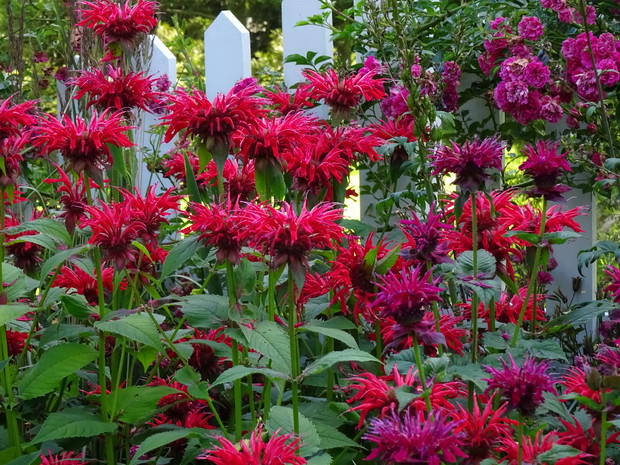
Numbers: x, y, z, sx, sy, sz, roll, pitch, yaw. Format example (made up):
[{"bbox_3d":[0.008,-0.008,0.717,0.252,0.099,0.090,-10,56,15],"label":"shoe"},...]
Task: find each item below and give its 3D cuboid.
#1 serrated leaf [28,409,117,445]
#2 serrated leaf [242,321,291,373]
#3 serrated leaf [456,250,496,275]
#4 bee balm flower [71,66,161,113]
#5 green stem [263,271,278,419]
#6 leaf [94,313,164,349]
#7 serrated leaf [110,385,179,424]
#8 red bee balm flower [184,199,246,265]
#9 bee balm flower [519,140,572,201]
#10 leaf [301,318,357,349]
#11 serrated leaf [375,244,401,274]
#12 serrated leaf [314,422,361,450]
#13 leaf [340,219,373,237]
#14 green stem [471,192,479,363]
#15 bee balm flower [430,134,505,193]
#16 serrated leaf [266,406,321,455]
[{"bbox_3d":[-0.212,0.173,1.970,0.081,0.016,0.036,-20,28,-12],"label":"serrated leaf"},{"bbox_3d":[-0.041,0.107,2.050,0.040,0.070,0.014,-25,-24,-39],"label":"serrated leaf"},{"bbox_3d":[0.174,0.031,2.300,0.042,0.040,0.012,0,-37,0],"label":"serrated leaf"},{"bbox_3d":[-0.194,-0.139,2.200,0.090,0.054,0.090,-1,3,0],"label":"bee balm flower"},{"bbox_3d":[-0.042,0.109,2.150,0.006,0.144,0.006,3,3,0],"label":"green stem"},{"bbox_3d":[-0.166,0.091,2.030,0.065,0.035,0.040,-1,3,0],"label":"leaf"},{"bbox_3d":[-0.159,0.168,2.150,0.072,0.014,0.038,-19,49,-5],"label":"serrated leaf"},{"bbox_3d":[-0.085,0.000,2.070,0.070,0.060,0.070,0,5,0],"label":"red bee balm flower"},{"bbox_3d":[0.246,-0.065,2.300,0.056,0.062,0.056,0,3,0],"label":"bee balm flower"},{"bbox_3d":[0.018,0.093,2.020,0.060,0.016,0.027,26,22,18],"label":"leaf"},{"bbox_3d":[0.077,0.026,2.150,0.020,0.039,0.012,44,-1,45],"label":"serrated leaf"},{"bbox_3d":[0.024,0.190,2.050,0.057,0.013,0.035,30,39,15],"label":"serrated leaf"},{"bbox_3d":[0.054,-0.004,2.550,0.046,0.025,0.040,-1,3,0],"label":"leaf"},{"bbox_3d":[0.164,0.045,2.200,0.005,0.170,0.005,1,3,0],"label":"green stem"},{"bbox_3d":[0.157,-0.068,2.200,0.073,0.055,0.072,0,3,0],"label":"bee balm flower"},{"bbox_3d":[-0.017,0.191,2.100,0.053,0.050,0.030,-1,3,0],"label":"serrated leaf"}]

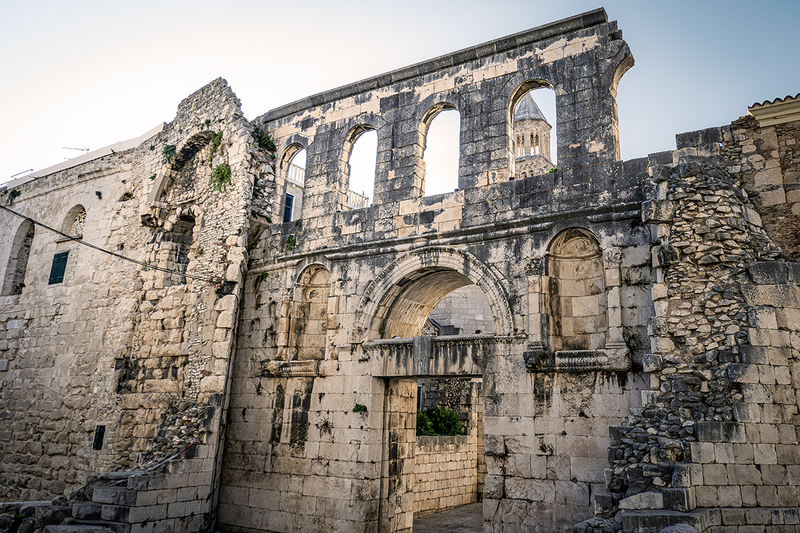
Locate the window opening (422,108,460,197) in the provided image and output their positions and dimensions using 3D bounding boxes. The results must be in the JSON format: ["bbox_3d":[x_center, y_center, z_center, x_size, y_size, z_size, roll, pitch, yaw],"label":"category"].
[{"bbox_3d":[1.338,-3.511,16.664,1.431,3.146,0.648,-7,-18,27],"label":"window opening"}]

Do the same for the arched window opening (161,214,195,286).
[{"bbox_3d":[-8.698,-0.586,21.593,1.850,3.083,0.743,-7,-18,27],"label":"arched window opening"}]

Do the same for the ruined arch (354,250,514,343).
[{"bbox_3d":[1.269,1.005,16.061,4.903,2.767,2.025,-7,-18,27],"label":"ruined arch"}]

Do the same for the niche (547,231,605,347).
[{"bbox_3d":[4.555,0.627,13.633,1.442,3.112,0.702,-7,-18,27],"label":"niche"}]

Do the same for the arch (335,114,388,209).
[{"bbox_3d":[-1.151,-3.442,18.013,2.052,3.470,0.648,-7,-18,27],"label":"arch"}]

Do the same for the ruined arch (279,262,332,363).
[{"bbox_3d":[-2.849,1.511,17.400,2.105,3.164,0.770,-7,-18,27],"label":"ruined arch"}]

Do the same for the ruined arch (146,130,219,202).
[{"bbox_3d":[-8.918,-3.999,22.833,4.022,3.409,1.013,-7,-18,27],"label":"ruined arch"}]

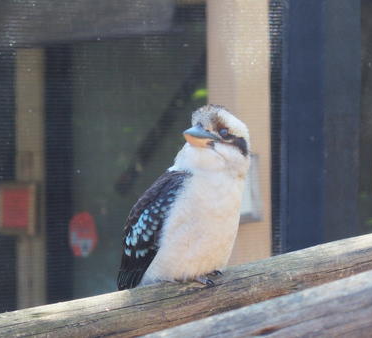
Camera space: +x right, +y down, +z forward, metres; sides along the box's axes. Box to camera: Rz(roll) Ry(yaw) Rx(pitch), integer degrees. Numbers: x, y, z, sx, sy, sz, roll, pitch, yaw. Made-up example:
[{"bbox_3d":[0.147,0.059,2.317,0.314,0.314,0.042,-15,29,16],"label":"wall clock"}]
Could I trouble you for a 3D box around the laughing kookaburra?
[{"bbox_3d":[-0.006,0.051,2.780,0.135,0.305,0.210,-2,3,-42],"label":"laughing kookaburra"}]

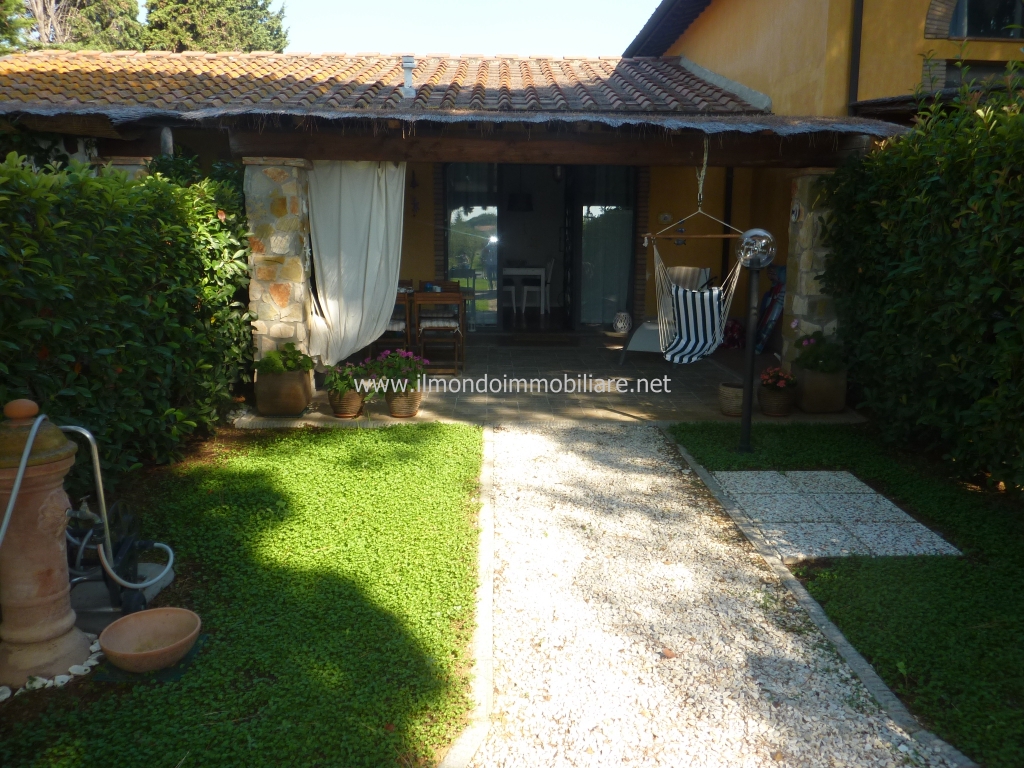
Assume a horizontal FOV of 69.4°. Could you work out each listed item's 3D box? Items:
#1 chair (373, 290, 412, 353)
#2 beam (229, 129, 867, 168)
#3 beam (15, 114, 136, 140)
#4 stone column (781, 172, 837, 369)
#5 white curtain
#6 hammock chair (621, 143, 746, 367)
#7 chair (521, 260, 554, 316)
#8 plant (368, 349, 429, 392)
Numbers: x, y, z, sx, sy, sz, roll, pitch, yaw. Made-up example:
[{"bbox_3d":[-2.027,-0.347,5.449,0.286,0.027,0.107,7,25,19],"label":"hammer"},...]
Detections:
[{"bbox_3d":[-1.266,-0.507,7.562,0.460,0.860,0.540,0,11,-1],"label":"chair"},{"bbox_3d":[0.326,-2.009,6.212,5.300,0.260,0.220,0,11,-1],"label":"beam"},{"bbox_3d":[-3.549,-2.104,5.975,1.020,0.210,0.200,0,11,-1],"label":"beam"},{"bbox_3d":[2.591,-0.829,6.377,0.410,1.890,0.380,0,11,-1],"label":"stone column"},{"bbox_3d":[-1.316,-1.036,6.420,0.820,1.780,0.200,0,11,-1],"label":"white curtain"},{"bbox_3d":[1.548,-1.104,6.240,0.920,1.830,0.620,4,12,18],"label":"hammock chair"},{"bbox_3d":[0.437,-1.643,12.434,0.520,0.900,0.450,0,11,-1],"label":"chair"},{"bbox_3d":[-0.904,-0.114,5.887,0.470,0.350,0.420,0,11,-1],"label":"plant"}]

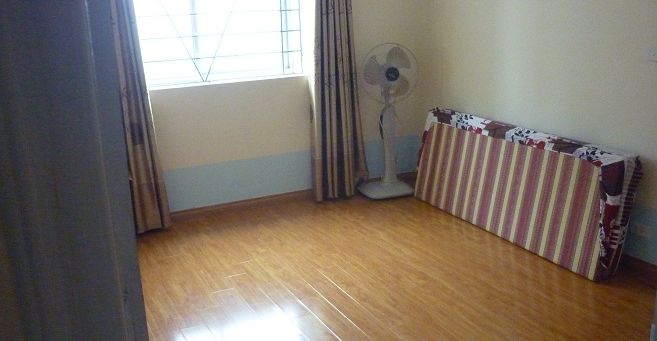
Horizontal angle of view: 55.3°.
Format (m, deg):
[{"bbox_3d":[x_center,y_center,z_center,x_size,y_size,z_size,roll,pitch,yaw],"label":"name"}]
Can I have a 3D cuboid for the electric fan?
[{"bbox_3d":[0.485,-0.413,5.051,0.470,1.200,0.410,-8,16,-22],"label":"electric fan"}]

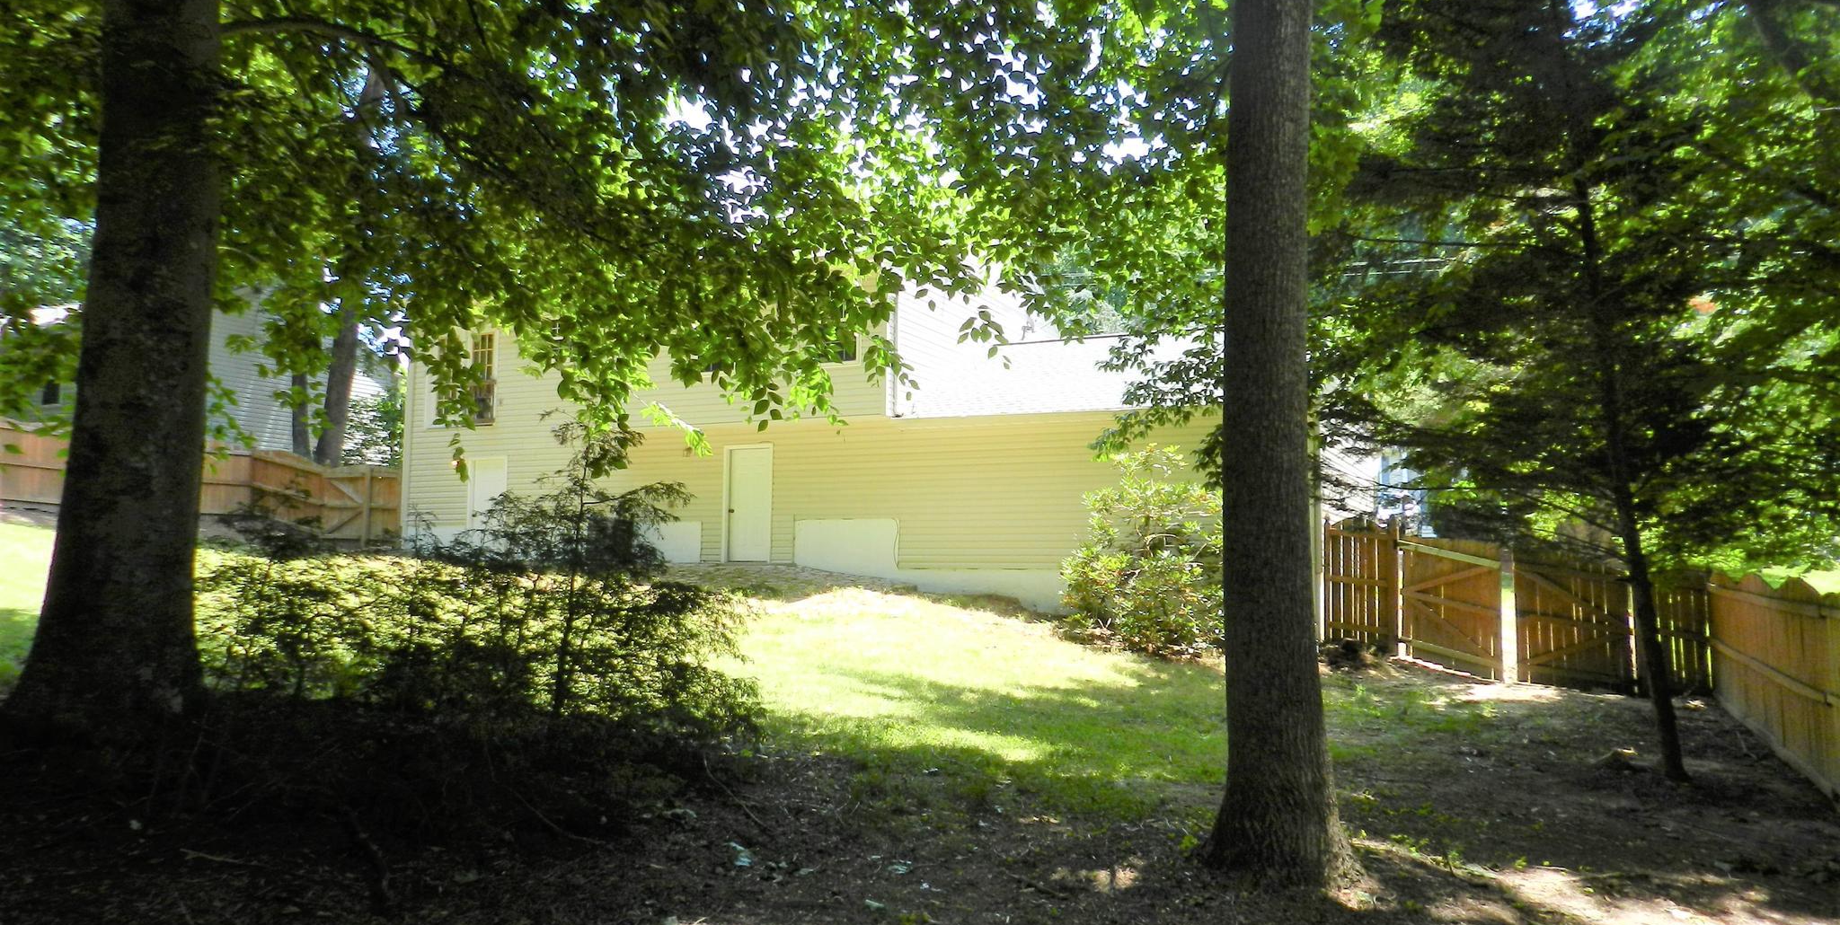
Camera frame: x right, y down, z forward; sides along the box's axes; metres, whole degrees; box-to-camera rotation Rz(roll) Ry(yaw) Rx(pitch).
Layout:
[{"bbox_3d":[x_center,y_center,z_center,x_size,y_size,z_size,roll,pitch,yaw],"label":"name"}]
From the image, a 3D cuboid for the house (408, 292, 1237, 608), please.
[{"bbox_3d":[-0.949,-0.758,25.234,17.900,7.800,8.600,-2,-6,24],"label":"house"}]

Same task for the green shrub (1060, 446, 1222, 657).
[{"bbox_3d":[3.358,1.123,17.433,2.750,2.950,2.300,1,-5,0],"label":"green shrub"}]

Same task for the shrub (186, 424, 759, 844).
[{"bbox_3d":[-2.233,0.763,6.141,2.650,1.900,1.900,3,-6,-20],"label":"shrub"}]

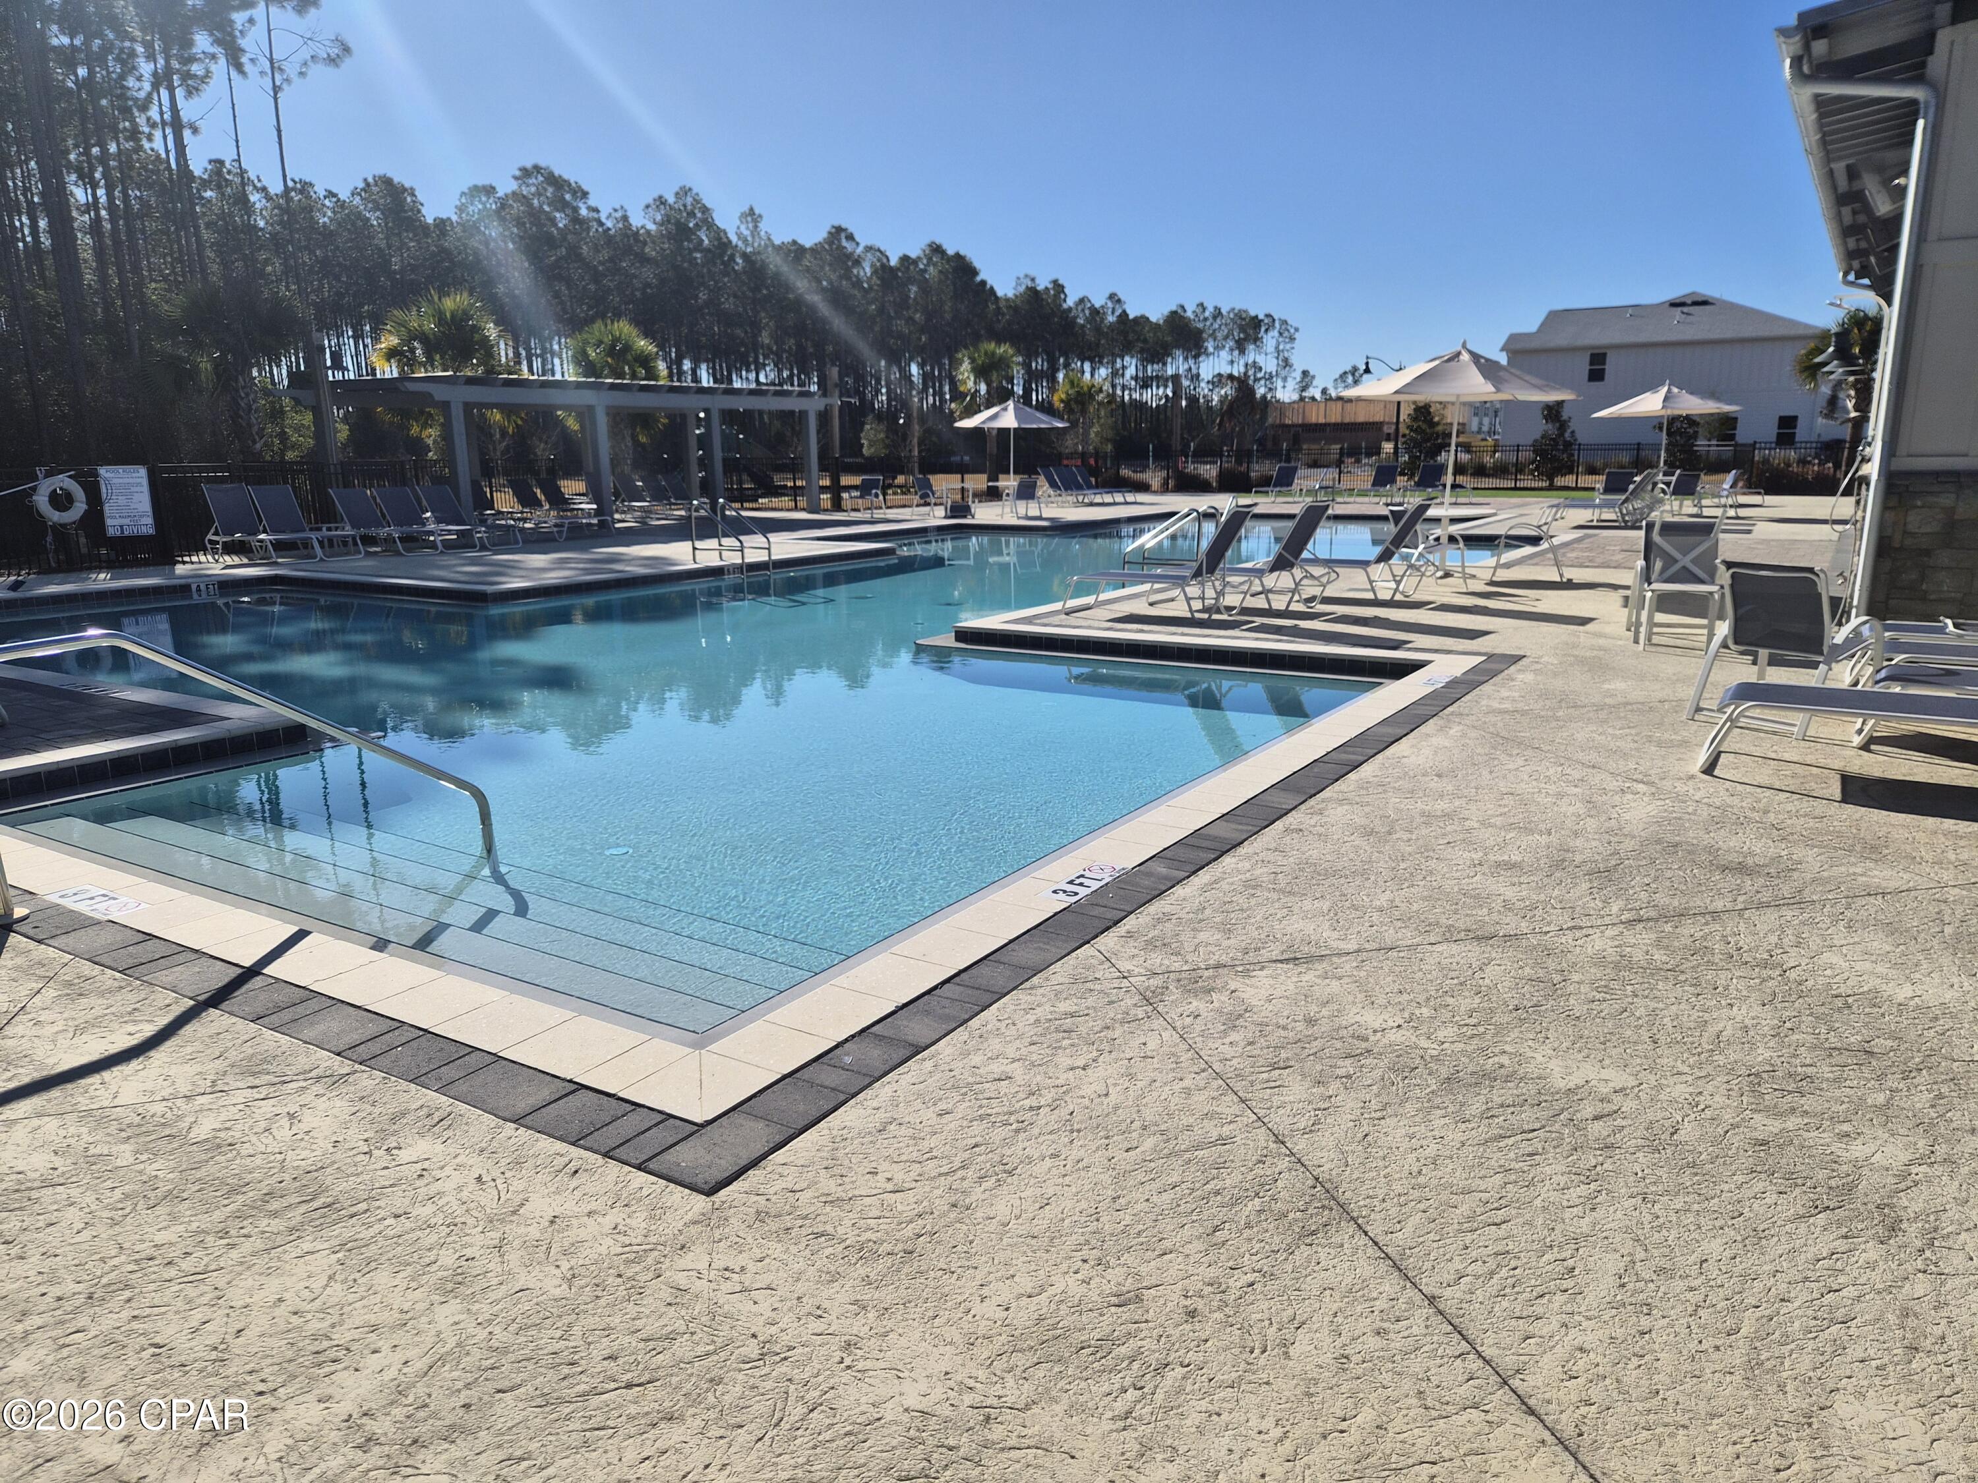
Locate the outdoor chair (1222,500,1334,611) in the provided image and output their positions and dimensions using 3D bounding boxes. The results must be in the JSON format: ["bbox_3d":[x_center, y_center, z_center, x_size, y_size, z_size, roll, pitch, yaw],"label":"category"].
[{"bbox_3d":[2.603,-1.932,13.504,1.796,1.106,0.670,8,15,33],"label":"outdoor chair"}]

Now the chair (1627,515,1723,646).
[{"bbox_3d":[5.736,-1.343,11.036,0.640,0.970,0.730,5,14,23],"label":"chair"}]

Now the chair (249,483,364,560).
[{"bbox_3d":[-10.847,-3.454,20.857,1.742,1.144,0.680,6,14,29],"label":"chair"}]

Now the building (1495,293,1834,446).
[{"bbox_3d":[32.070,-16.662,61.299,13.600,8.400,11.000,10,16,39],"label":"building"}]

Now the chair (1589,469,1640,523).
[{"bbox_3d":[11.744,-4.558,24.504,0.720,0.920,0.780,8,15,36],"label":"chair"}]

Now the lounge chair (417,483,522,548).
[{"bbox_3d":[-9.145,-3.928,23.022,1.872,1.088,0.680,7,15,30],"label":"lounge chair"}]

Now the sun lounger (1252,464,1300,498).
[{"bbox_3d":[8.397,-7.536,38.346,0.650,1.086,1.789,8,15,35],"label":"sun lounger"}]

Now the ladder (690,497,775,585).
[{"bbox_3d":[-3.645,-2.814,18.594,0.980,1.200,0.560,7,15,32],"label":"ladder"}]

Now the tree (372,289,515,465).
[{"bbox_3d":[-12.095,-7.341,29.446,3.000,5.200,3.000,-1,12,0],"label":"tree"}]

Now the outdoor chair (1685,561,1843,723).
[{"bbox_3d":[4.217,-0.526,6.924,0.640,0.870,0.630,-7,14,-25],"label":"outdoor chair"}]

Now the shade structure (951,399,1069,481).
[{"bbox_3d":[0.481,-6.765,31.615,2.700,2.680,2.700,-1,12,0],"label":"shade structure"}]

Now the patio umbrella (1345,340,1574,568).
[{"bbox_3d":[5.913,-3.594,16.763,3.000,2.860,3.000,7,15,32],"label":"patio umbrella"}]

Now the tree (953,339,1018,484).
[{"bbox_3d":[0.084,-11.004,44.935,2.350,5.300,2.350,-1,12,0],"label":"tree"}]

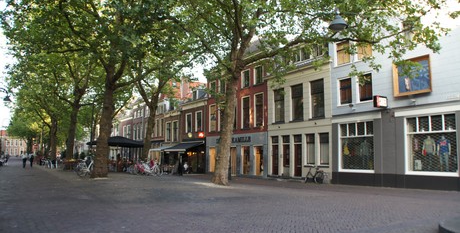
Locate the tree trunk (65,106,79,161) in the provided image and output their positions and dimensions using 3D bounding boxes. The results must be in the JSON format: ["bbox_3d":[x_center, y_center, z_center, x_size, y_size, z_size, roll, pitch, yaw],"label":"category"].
[{"bbox_3d":[-15.016,2.001,32.679,0.800,6.360,0.750,1,-7,0],"label":"tree trunk"}]

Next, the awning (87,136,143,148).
[{"bbox_3d":[-9.467,2.159,28.600,3.700,0.800,3.700,5,-8,-35],"label":"awning"}]

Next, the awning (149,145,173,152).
[{"bbox_3d":[-7.495,3.466,37.300,1.400,0.750,3.200,5,-8,-35],"label":"awning"}]

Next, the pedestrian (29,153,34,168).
[{"bbox_3d":[-22.329,4.889,38.800,0.500,1.720,0.380,5,-8,-32],"label":"pedestrian"}]

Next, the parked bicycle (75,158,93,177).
[{"bbox_3d":[-10.225,3.687,24.800,1.750,1.100,0.600,2,-7,-14],"label":"parked bicycle"}]

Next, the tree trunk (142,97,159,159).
[{"bbox_3d":[-6.552,1.442,28.294,0.950,6.610,0.800,1,-7,0],"label":"tree trunk"}]

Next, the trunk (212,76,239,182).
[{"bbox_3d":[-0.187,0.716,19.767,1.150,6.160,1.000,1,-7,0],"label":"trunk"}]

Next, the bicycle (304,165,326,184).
[{"bbox_3d":[5.003,3.402,20.200,0.600,1.080,1.750,5,-8,-35],"label":"bicycle"}]

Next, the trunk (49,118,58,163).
[{"bbox_3d":[-21.134,3.189,41.355,0.800,5.950,0.750,1,-7,0],"label":"trunk"}]

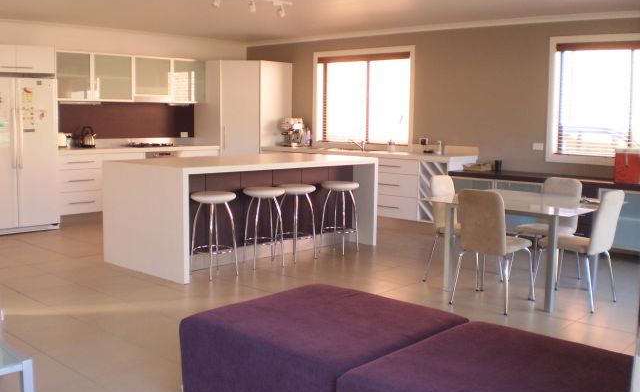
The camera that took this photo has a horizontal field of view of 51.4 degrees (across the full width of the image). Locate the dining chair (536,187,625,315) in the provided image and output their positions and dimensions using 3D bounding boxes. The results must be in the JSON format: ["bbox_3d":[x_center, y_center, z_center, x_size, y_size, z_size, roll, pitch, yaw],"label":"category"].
[{"bbox_3d":[1.928,0.373,5.005,0.541,0.852,0.510,7,9,42],"label":"dining chair"}]

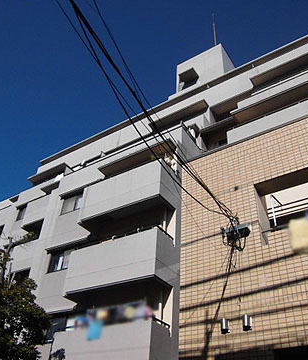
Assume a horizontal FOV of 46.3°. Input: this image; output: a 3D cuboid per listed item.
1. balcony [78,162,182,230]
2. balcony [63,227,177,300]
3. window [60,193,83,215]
[{"bbox_3d":[-1.018,0.736,13.701,3.780,1.530,1.150,-20,-43,28],"label":"balcony"},{"bbox_3d":[-1.178,2.976,12.028,3.780,1.530,1.150,-20,-43,28],"label":"balcony"},{"bbox_3d":[-3.581,1.014,16.384,1.600,1.080,0.150,-20,-43,28],"label":"window"}]

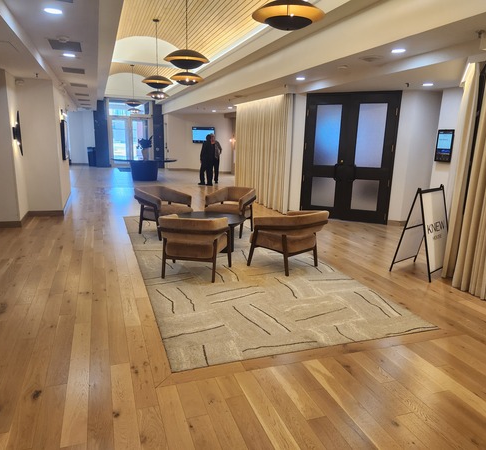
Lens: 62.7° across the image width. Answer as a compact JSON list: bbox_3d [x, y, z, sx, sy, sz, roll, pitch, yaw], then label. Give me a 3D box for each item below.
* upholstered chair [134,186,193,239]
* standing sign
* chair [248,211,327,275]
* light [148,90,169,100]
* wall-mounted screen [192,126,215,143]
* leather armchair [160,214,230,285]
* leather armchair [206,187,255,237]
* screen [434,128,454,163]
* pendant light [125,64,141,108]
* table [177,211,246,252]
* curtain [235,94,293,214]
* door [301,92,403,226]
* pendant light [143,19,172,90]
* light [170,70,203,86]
[{"bbox_3d":[-1.338,-0.219,6.775,0.750,0.740,0.760,10,15,36],"label":"upholstered chair"},{"bbox_3d":[2.224,0.059,4.808,0.650,1.060,0.510,-9,16,-40],"label":"standing sign"},{"bbox_3d":[0.582,0.175,5.133,0.760,0.740,0.750,-9,16,-41],"label":"chair"},{"bbox_3d":[-2.367,-3.605,11.137,0.630,0.226,0.630,-3,13,-20],"label":"light"},{"bbox_3d":[-1.904,-4.287,19.092,1.250,0.730,0.080,7,13,26],"label":"wall-mounted screen"},{"bbox_3d":[-0.524,0.208,4.605,0.740,0.710,0.690,3,12,8],"label":"leather armchair"},{"bbox_3d":[-0.206,-0.240,6.994,0.760,0.740,0.750,8,14,27],"label":"leather armchair"},{"bbox_3d":[3.458,-1.344,6.798,0.060,0.534,0.346,-3,13,-20],"label":"screen"},{"bbox_3d":[-4.487,-5.632,16.301,0.770,1.690,0.770,-3,13,-20],"label":"pendant light"},{"bbox_3d":[-0.471,0.113,5.709,1.010,0.435,1.010,1,12,0],"label":"table"},{"bbox_3d":[0.440,-1.839,10.197,0.220,2.570,3.500,-3,13,-20],"label":"curtain"},{"bbox_3d":[2.014,-1.279,7.704,1.720,2.446,0.100,6,13,20],"label":"door"},{"bbox_3d":[-2.343,-4.660,10.912,0.850,1.802,0.850,-3,13,-20],"label":"pendant light"},{"bbox_3d":[-0.967,-2.511,6.857,0.579,0.258,0.579,-3,13,-20],"label":"light"}]

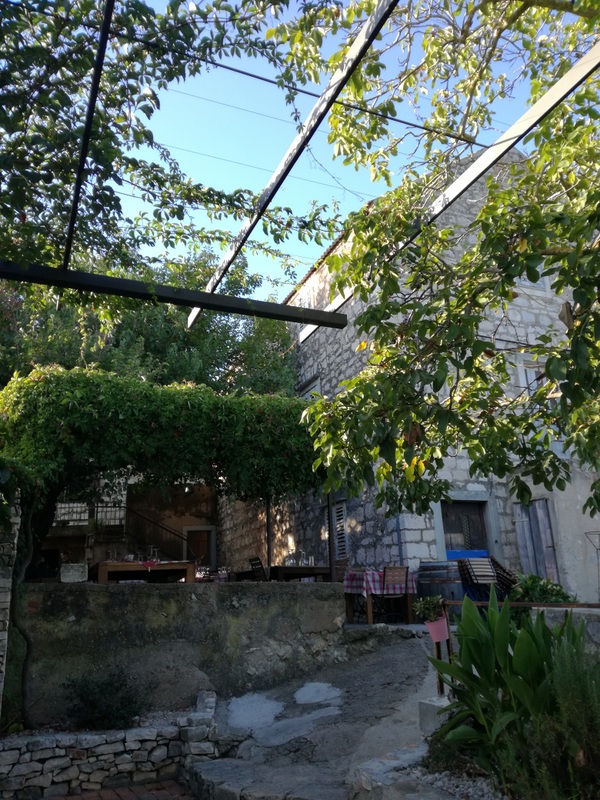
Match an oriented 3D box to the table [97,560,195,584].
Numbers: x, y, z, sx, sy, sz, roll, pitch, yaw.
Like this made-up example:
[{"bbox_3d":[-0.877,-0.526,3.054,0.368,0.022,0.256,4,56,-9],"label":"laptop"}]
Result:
[{"bbox_3d":[-1.631,2.158,6.703,0.980,0.750,0.820,1,-19,-11],"label":"table"}]

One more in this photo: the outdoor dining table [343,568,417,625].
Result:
[{"bbox_3d":[1.297,3.132,9.851,0.820,0.750,0.800,4,-20,-18],"label":"outdoor dining table"}]

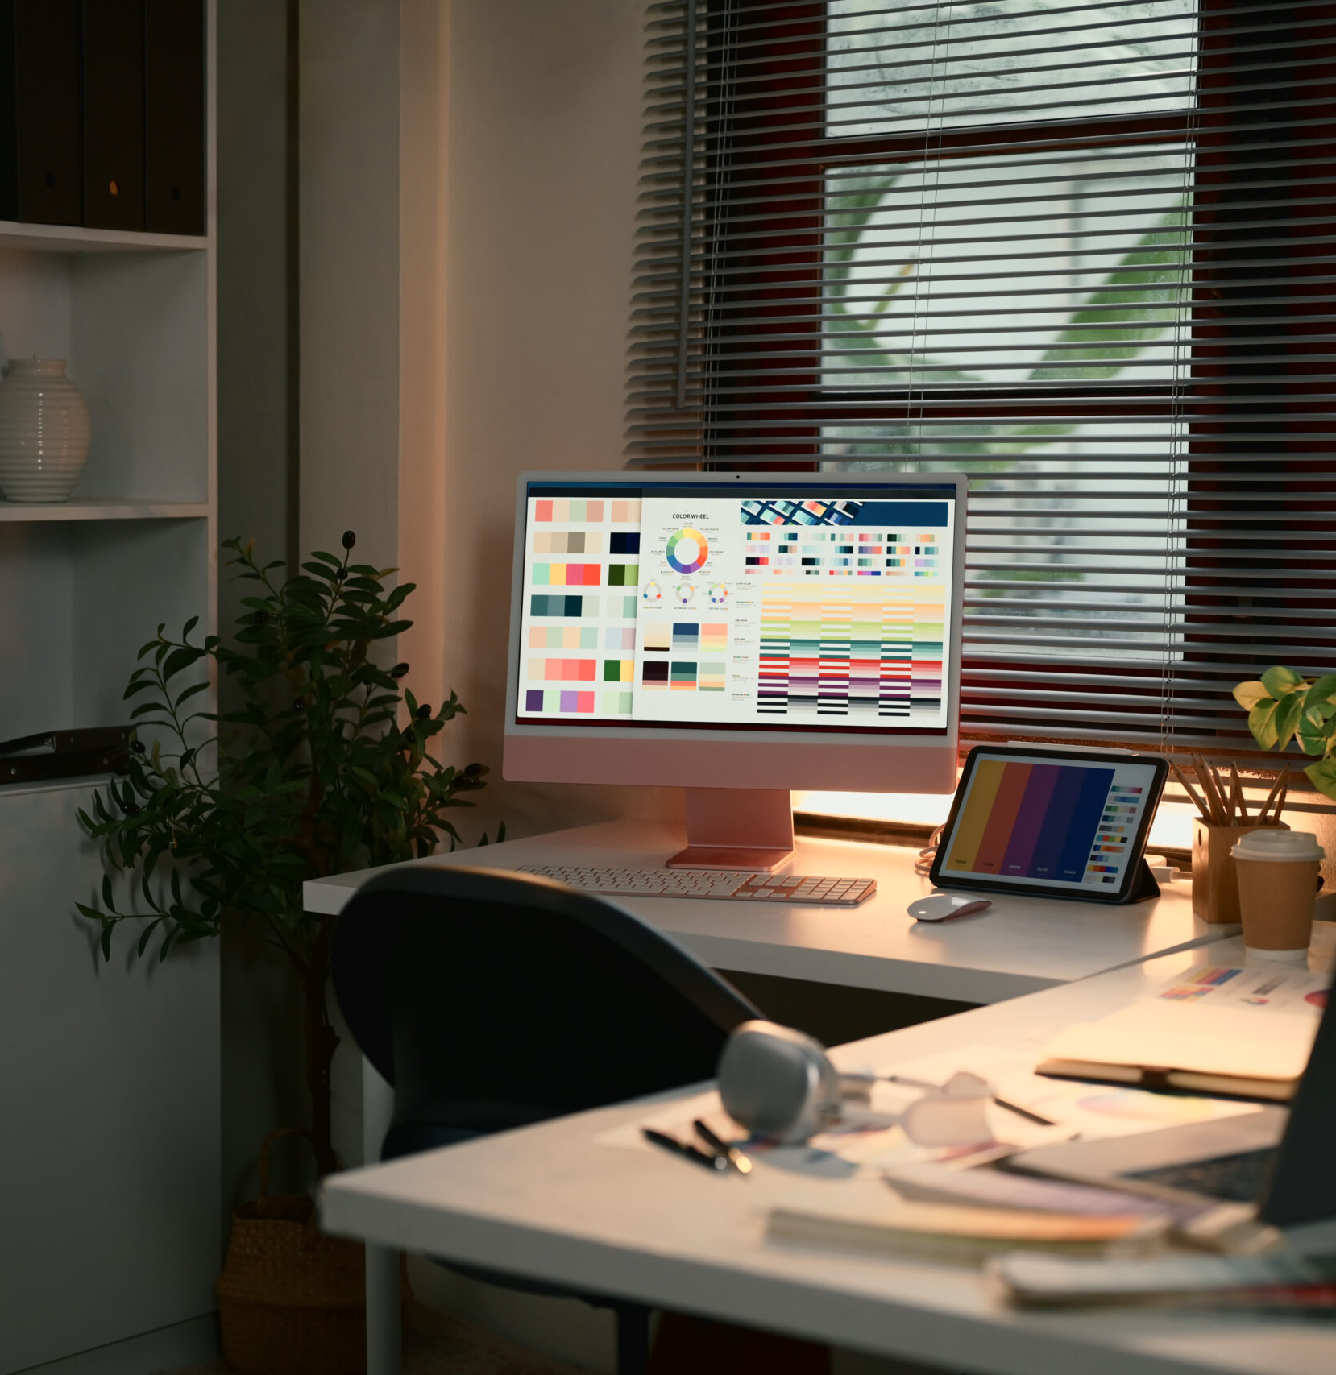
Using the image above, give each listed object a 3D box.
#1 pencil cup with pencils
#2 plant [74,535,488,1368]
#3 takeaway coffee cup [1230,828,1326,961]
[{"bbox_3d":[0.575,0.154,2.906,0.115,0.160,0.100,0,4,0],"label":"pencil cup with pencils"},{"bbox_3d":[-0.522,0.353,3.872,0.550,1.126,0.480,0,4,0],"label":"plant"},{"bbox_3d":[0.581,0.197,2.729,0.092,0.120,0.092,0,4,0],"label":"takeaway coffee cup"}]

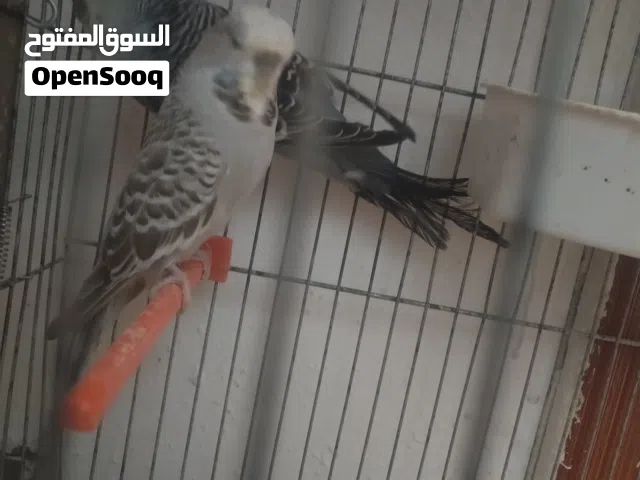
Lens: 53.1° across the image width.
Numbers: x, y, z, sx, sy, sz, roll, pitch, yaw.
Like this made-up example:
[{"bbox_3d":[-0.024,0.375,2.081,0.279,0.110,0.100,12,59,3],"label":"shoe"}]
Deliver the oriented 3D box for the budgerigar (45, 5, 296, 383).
[{"bbox_3d":[-0.063,-0.013,0.257,0.084,0.165,0.055,12,7,12],"label":"budgerigar"}]

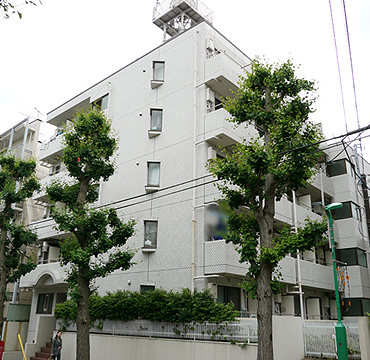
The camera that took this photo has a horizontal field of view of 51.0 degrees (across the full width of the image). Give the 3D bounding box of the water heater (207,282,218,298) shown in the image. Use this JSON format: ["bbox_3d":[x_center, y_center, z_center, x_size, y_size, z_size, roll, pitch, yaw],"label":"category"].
[{"bbox_3d":[1.063,4.212,14.679,0.220,0.570,0.340,-16,-26,39],"label":"water heater"}]

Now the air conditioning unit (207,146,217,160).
[{"bbox_3d":[1.147,-1.041,16.139,0.210,0.580,0.340,-16,-26,39],"label":"air conditioning unit"}]

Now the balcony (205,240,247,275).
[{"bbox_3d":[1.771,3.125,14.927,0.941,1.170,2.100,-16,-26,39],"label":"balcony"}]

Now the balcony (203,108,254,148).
[{"bbox_3d":[2.031,-1.963,16.913,0.941,1.180,2.500,-16,-26,39],"label":"balcony"}]

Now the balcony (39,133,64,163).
[{"bbox_3d":[-8.132,-2.031,25.461,3.200,1.110,0.950,-16,-26,39],"label":"balcony"}]

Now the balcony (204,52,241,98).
[{"bbox_3d":[1.962,-4.595,17.699,0.941,1.160,2.100,-16,-26,39],"label":"balcony"}]

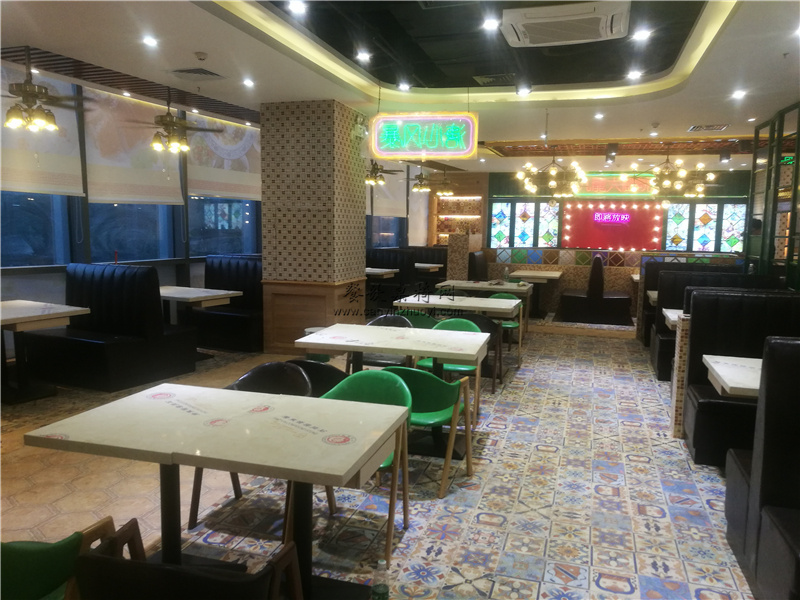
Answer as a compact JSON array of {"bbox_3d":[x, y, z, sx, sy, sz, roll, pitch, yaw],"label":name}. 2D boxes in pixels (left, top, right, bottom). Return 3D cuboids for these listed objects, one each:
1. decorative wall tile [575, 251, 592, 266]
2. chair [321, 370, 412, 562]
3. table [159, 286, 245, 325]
[{"bbox_3d":[3.117,-0.701,10.589,0.265,0.250,0.020,3,7,17],"label":"decorative wall tile"},{"bbox_3d":[-0.215,0.778,3.072,0.543,0.769,0.533,3,7,20],"label":"chair"},{"bbox_3d":[-2.563,0.285,7.203,1.180,0.750,0.820,4,7,25],"label":"table"}]

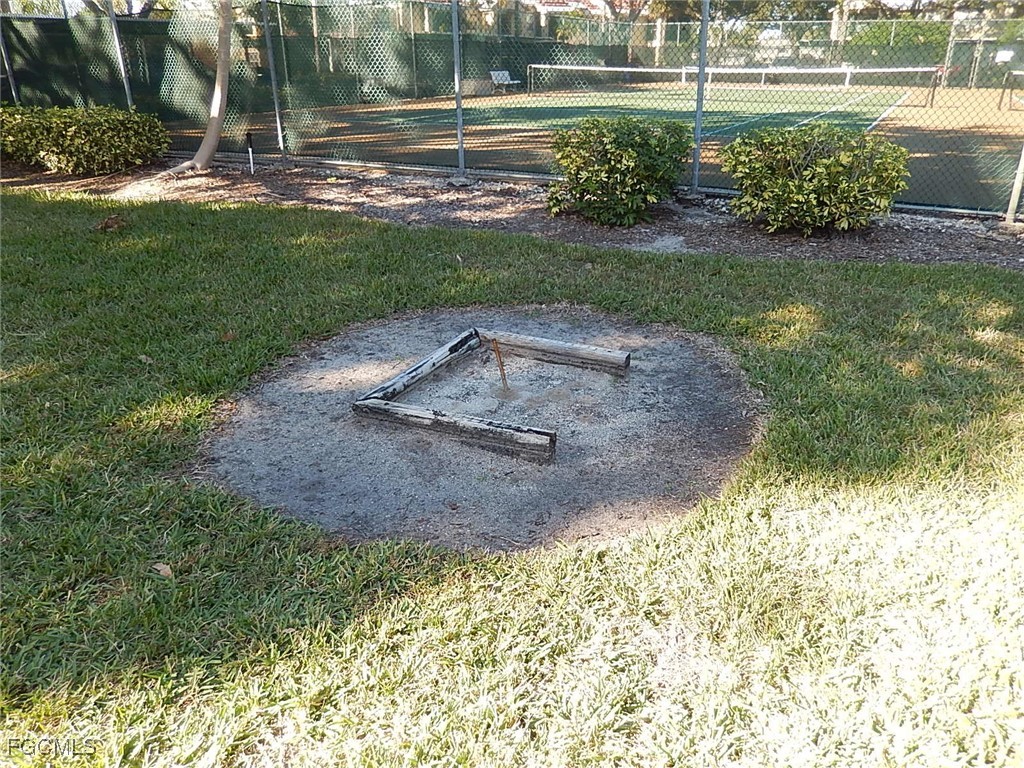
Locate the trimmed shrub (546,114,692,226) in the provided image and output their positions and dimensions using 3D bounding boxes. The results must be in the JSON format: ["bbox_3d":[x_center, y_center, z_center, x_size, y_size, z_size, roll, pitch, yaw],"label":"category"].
[{"bbox_3d":[1.040,-2.070,7.120,1.340,0.910,1.200,12,26,25],"label":"trimmed shrub"}]

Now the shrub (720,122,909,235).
[{"bbox_3d":[2.765,-1.932,6.860,1.620,0.885,1.200,12,26,25],"label":"shrub"}]

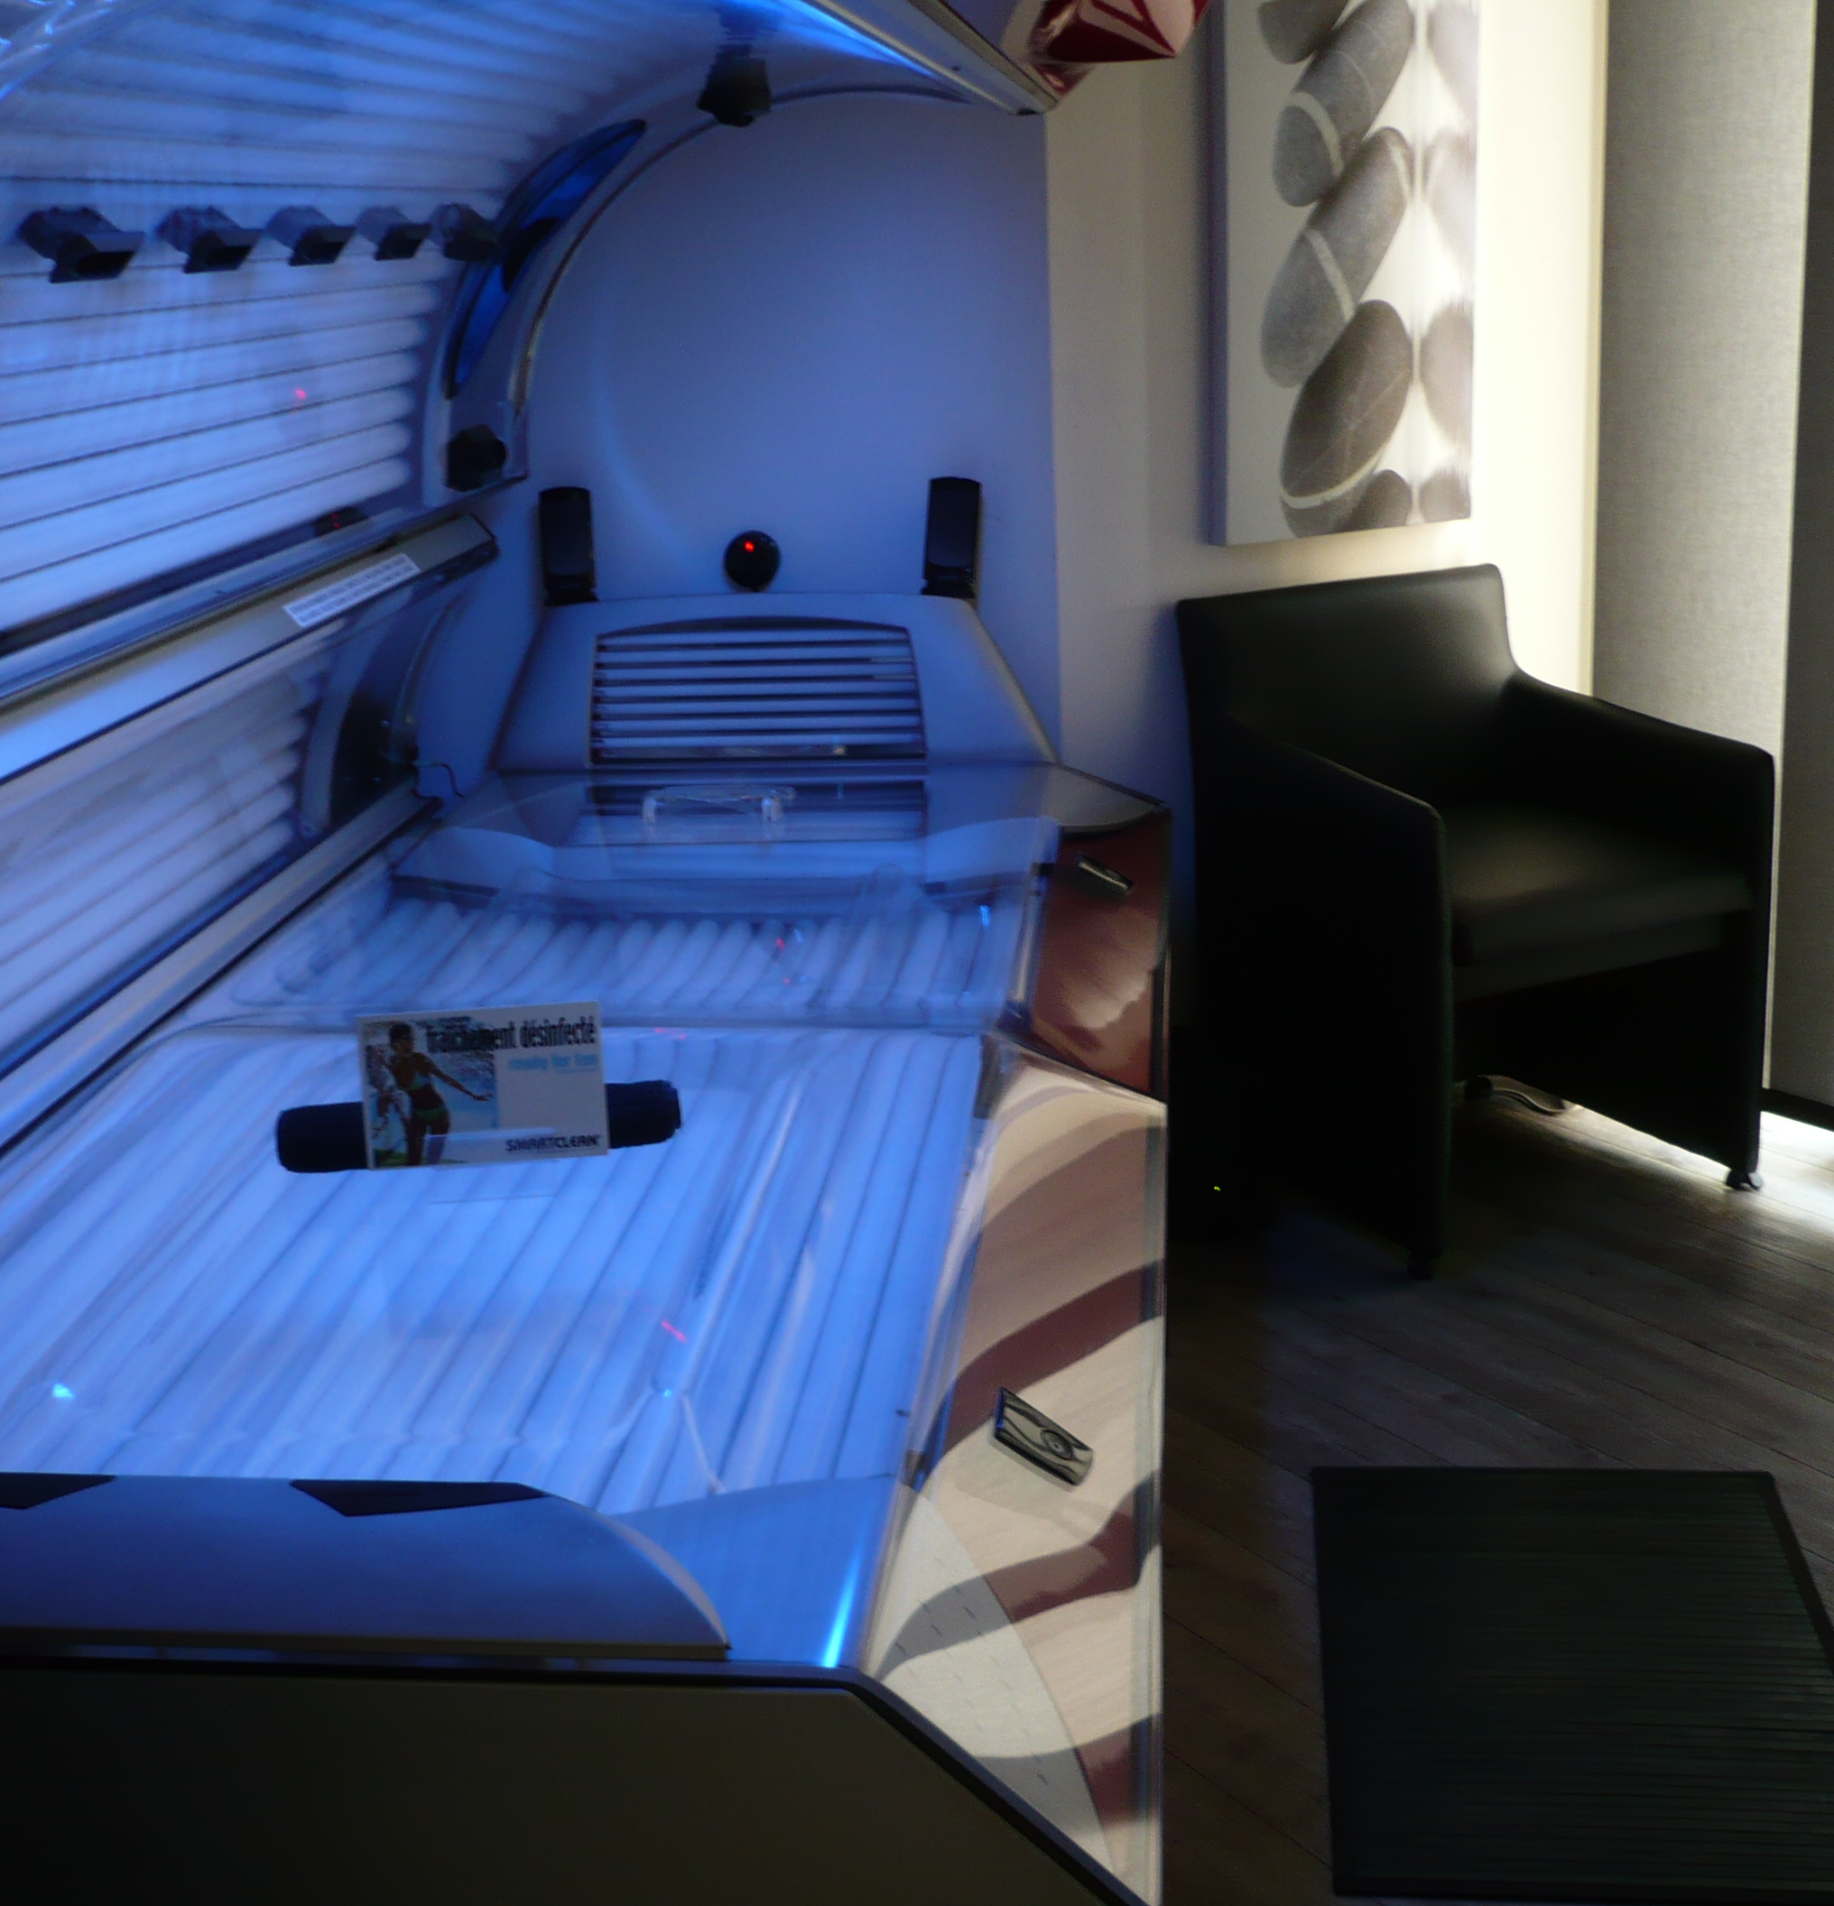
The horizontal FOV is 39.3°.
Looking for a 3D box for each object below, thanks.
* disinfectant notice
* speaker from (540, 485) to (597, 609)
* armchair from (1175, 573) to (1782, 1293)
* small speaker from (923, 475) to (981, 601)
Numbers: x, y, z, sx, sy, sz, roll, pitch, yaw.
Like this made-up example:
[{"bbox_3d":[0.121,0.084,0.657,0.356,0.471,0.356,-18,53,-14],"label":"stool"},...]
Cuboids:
[{"bbox_3d":[-0.391,0.120,2.320,0.214,0.140,0.012,-3,7,-3],"label":"disinfectant notice"},{"bbox_3d":[-0.508,-0.593,3.750,0.072,0.166,0.076,-4,16,-4],"label":"speaker"},{"bbox_3d":[0.779,-0.081,3.647,0.572,0.825,0.620,-10,18,-25],"label":"armchair"},{"bbox_3d":[0.050,-0.595,3.683,0.072,0.166,0.076,3,17,6],"label":"small speaker"}]

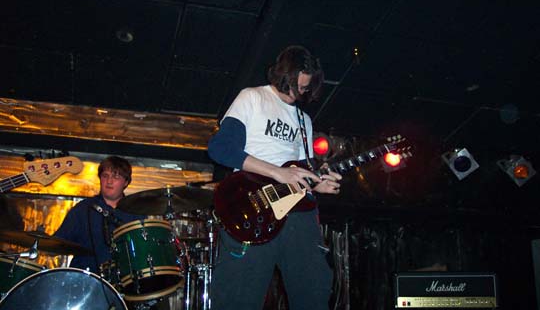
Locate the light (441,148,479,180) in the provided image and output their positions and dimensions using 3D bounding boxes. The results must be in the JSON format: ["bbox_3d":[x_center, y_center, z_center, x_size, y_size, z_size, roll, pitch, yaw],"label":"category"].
[{"bbox_3d":[1.520,0.047,4.512,0.200,0.230,0.220,-39,-2,22],"label":"light"}]

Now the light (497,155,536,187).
[{"bbox_3d":[2.075,0.115,4.710,0.200,0.230,0.220,-41,-6,25],"label":"light"}]

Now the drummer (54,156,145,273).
[{"bbox_3d":[-0.896,0.569,3.079,0.670,1.300,0.800,5,-19,-14],"label":"drummer"}]

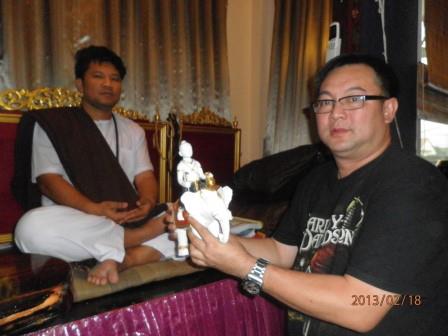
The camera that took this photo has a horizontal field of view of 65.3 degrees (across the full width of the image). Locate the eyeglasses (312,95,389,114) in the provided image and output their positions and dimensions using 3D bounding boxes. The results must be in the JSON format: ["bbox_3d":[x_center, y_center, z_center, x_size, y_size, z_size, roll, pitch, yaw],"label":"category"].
[{"bbox_3d":[0.308,-0.150,0.848,0.140,0.043,0.141,-6,7,-41],"label":"eyeglasses"}]

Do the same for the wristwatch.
[{"bbox_3d":[0.062,0.209,0.675,0.043,0.070,0.061,26,37,11],"label":"wristwatch"}]

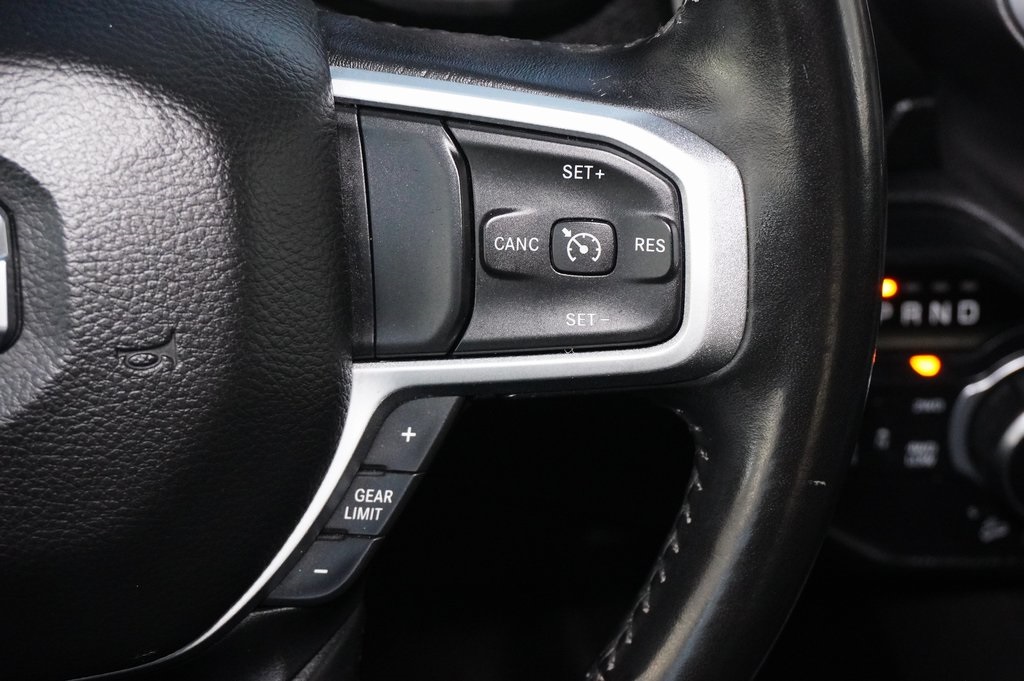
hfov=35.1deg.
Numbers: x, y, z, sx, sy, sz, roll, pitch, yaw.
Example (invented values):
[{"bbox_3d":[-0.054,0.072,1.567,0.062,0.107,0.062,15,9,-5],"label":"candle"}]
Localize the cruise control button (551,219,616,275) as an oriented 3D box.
[{"bbox_3d":[0.015,-0.020,0.338,0.013,0.011,0.004,1,-2,3],"label":"cruise control button"}]

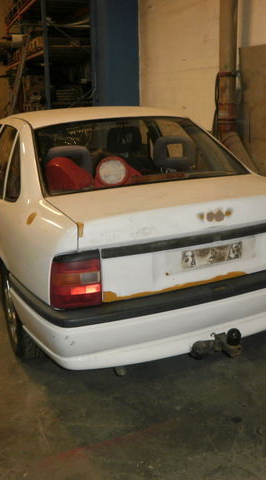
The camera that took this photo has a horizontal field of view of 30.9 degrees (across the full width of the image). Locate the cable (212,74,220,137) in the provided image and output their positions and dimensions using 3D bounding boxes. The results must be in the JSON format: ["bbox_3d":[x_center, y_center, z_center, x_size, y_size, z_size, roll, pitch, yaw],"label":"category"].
[{"bbox_3d":[0.764,-1.254,4.450,0.090,0.620,0.100,-7,16,-19],"label":"cable"}]

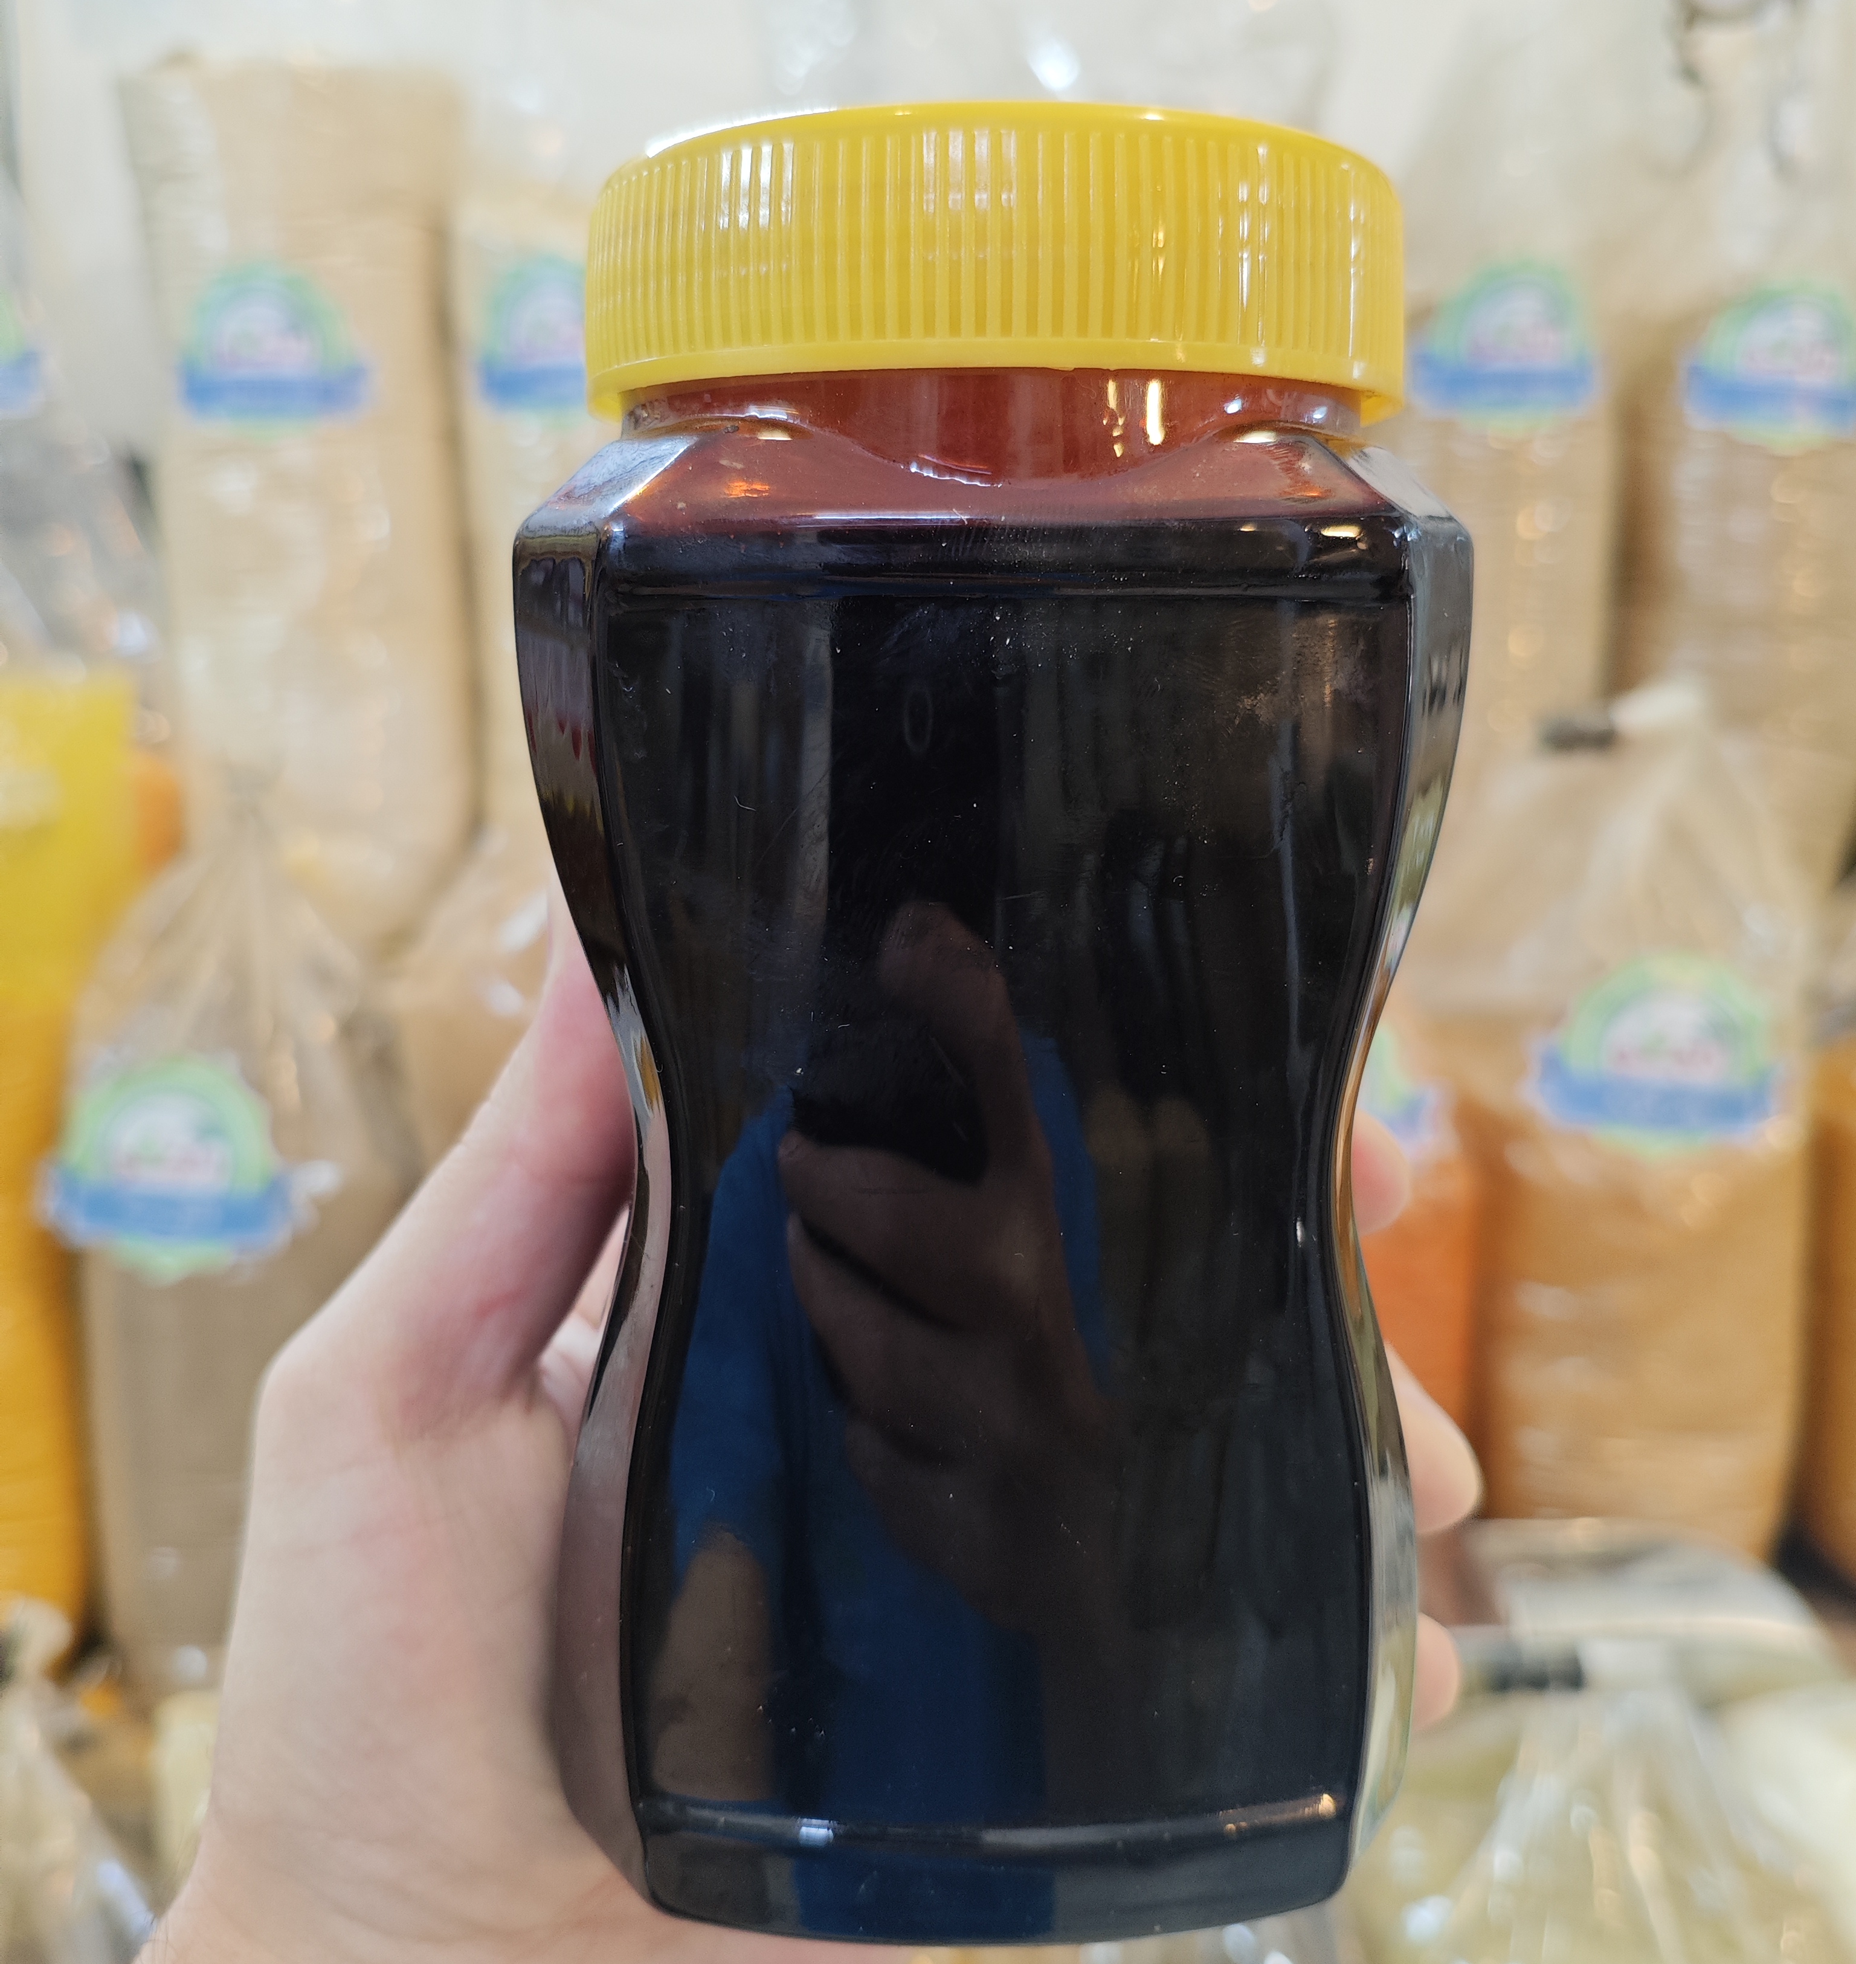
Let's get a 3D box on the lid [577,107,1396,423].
[{"bbox_3d":[0.006,-0.065,0.179,0.077,0.021,0.077,0,11,0],"label":"lid"}]

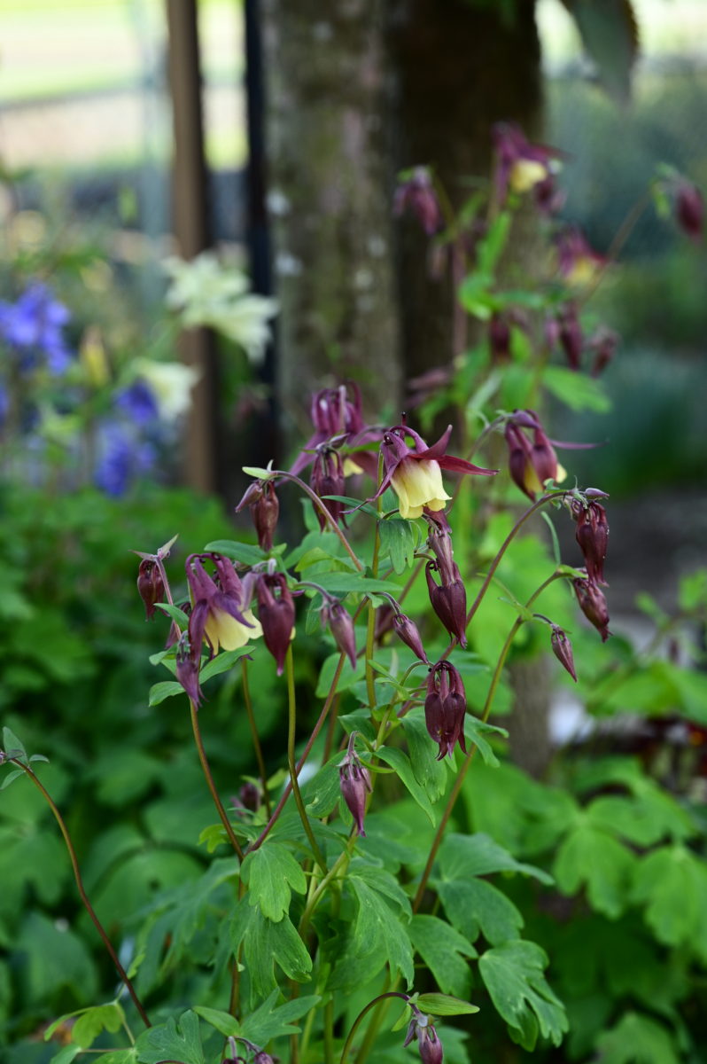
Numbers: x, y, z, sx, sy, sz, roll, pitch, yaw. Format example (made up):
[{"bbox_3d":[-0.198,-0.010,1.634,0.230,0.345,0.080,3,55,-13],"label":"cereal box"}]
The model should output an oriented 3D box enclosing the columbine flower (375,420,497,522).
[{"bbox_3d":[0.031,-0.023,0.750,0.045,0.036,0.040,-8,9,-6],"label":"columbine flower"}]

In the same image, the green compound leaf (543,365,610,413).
[{"bbox_3d":[0.138,-0.088,1.220,0.042,0.025,0.025,-2,14,-6],"label":"green compound leaf"}]

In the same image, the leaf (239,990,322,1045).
[{"bbox_3d":[-0.028,0.185,0.755,0.031,0.021,0.018,-1,14,0],"label":"leaf"}]

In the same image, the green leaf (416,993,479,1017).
[{"bbox_3d":[0.042,0.210,0.880,0.029,0.004,0.009,1,30,3],"label":"green leaf"}]

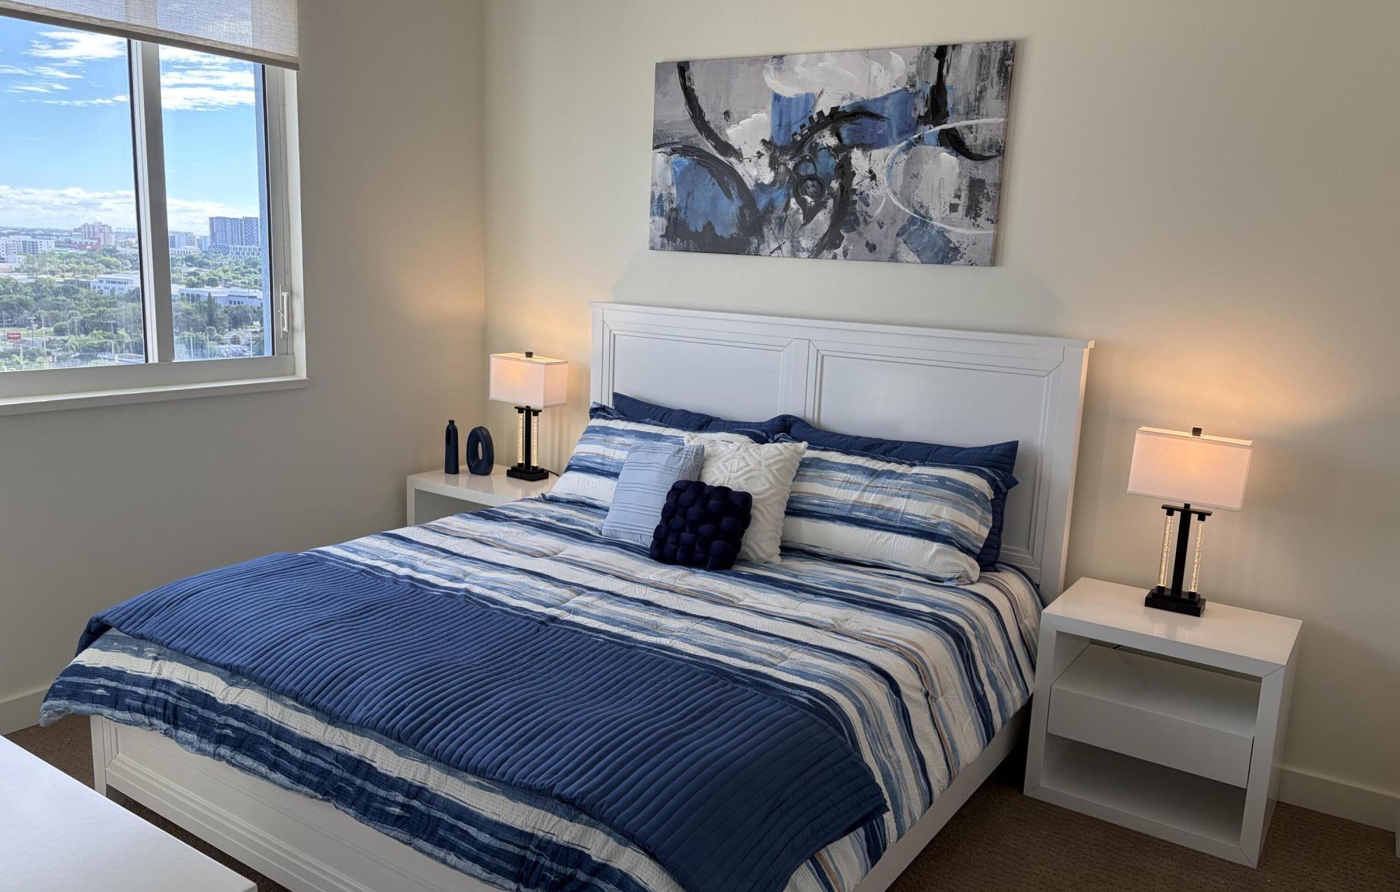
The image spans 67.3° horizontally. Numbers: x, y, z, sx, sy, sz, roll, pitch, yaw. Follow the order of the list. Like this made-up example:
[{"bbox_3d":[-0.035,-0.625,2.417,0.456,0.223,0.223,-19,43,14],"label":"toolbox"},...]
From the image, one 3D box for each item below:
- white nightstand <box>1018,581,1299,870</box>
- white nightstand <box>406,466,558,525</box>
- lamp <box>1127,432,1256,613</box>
[{"bbox_3d":[1.407,0.801,3.204,0.644,0.589,0.459,9,13,33],"label":"white nightstand"},{"bbox_3d":[-0.895,0.440,4.665,0.644,0.589,0.459,9,13,33],"label":"white nightstand"},{"bbox_3d":[1.472,0.222,3.187,0.311,0.558,0.150,9,13,33],"label":"lamp"}]

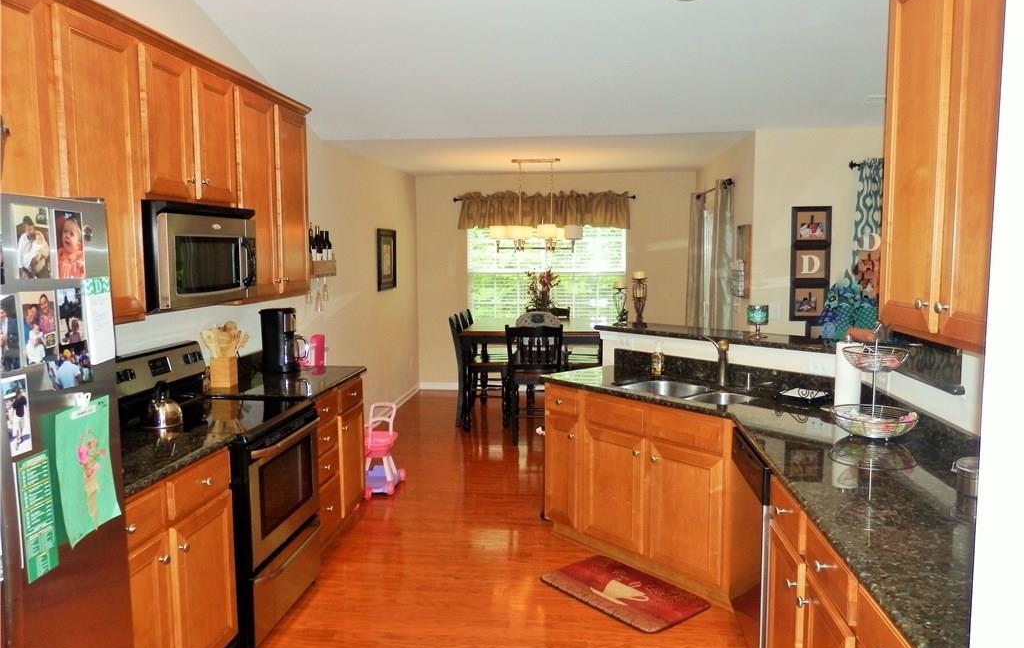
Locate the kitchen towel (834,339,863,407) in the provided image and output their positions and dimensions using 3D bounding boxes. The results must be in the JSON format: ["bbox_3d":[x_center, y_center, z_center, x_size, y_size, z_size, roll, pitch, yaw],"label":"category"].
[{"bbox_3d":[1.510,0.233,3.318,0.114,0.290,0.114,0,6,6],"label":"kitchen towel"}]

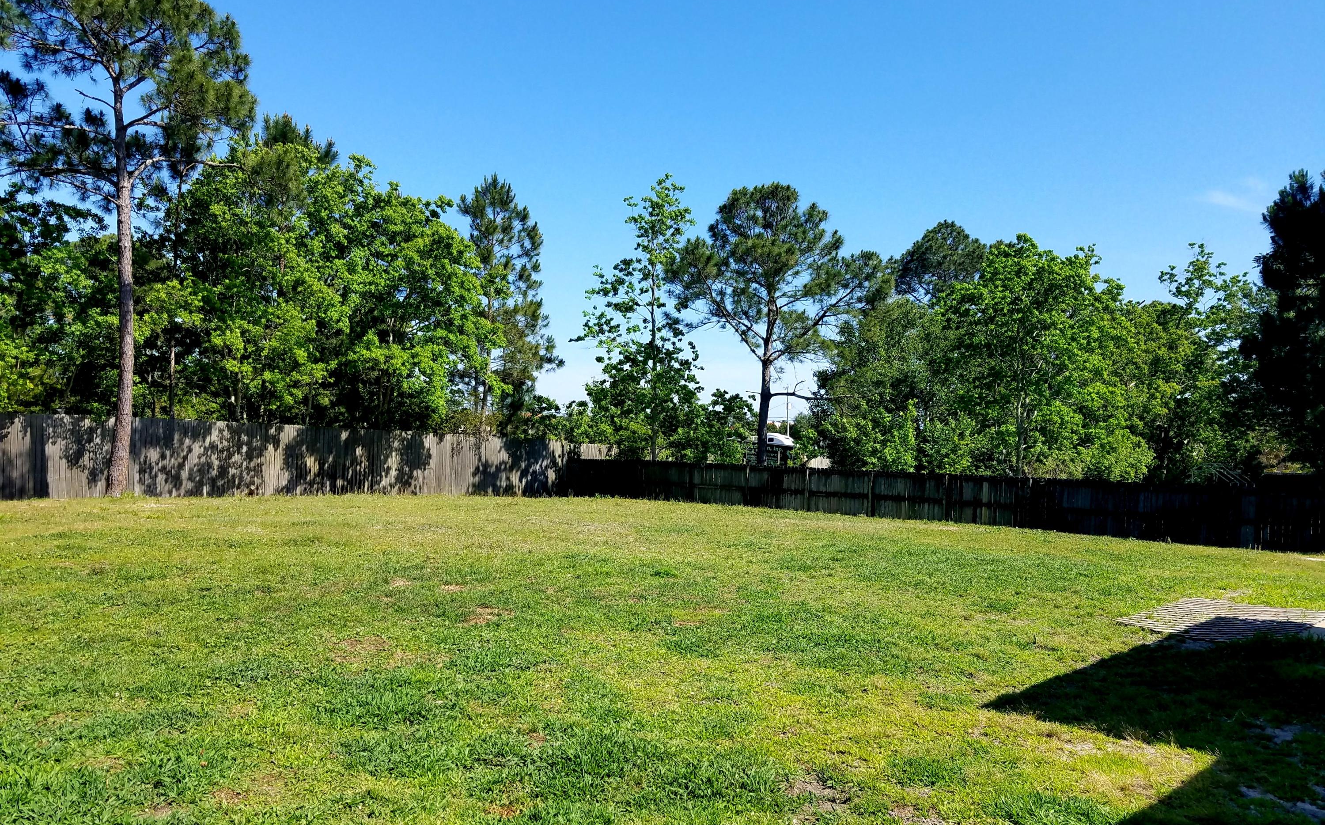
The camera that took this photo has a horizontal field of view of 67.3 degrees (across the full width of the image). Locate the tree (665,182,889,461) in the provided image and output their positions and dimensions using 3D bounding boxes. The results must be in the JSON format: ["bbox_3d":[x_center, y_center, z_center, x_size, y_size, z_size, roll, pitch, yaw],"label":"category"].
[{"bbox_3d":[4.185,-2.614,36.746,8.000,11.830,7.600,1,-2,6],"label":"tree"}]

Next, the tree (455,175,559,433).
[{"bbox_3d":[-6.621,-3.283,40.720,4.800,13.020,4.700,1,-2,-9],"label":"tree"}]

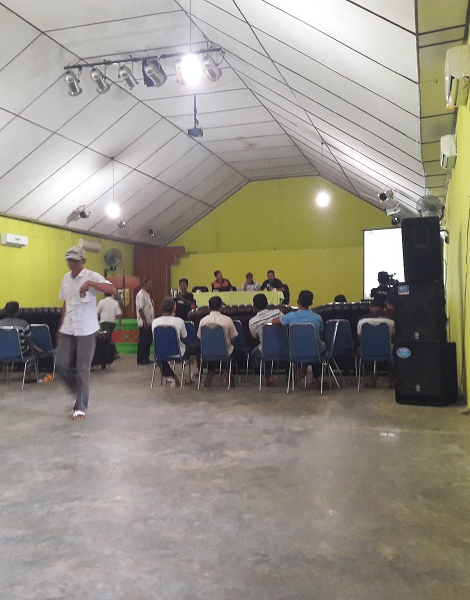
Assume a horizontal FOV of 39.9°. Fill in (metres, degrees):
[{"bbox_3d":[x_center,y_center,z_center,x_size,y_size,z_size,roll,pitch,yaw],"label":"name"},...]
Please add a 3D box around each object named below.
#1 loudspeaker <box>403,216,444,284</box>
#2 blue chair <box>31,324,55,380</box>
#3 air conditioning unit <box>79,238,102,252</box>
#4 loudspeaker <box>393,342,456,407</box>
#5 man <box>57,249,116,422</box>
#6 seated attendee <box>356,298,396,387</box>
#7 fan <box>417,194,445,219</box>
[{"bbox_3d":[2.074,-0.552,7.120,0.400,0.660,0.400,-3,-1,24],"label":"loudspeaker"},{"bbox_3d":[-2.803,0.772,9.823,0.450,0.860,0.550,-1,-1,17],"label":"blue chair"},{"bbox_3d":[-4.088,-1.522,18.250,0.220,0.290,0.880,-1,-1,17],"label":"air conditioning unit"},{"bbox_3d":[2.110,0.797,7.110,0.504,0.639,0.508,-1,-1,36],"label":"loudspeaker"},{"bbox_3d":[-1.487,0.306,6.450,0.560,1.690,0.450,-1,-1,7],"label":"man"},{"bbox_3d":[1.867,0.559,8.516,0.500,1.170,0.780,-1,-1,17],"label":"seated attendee"},{"bbox_3d":[3.978,-1.709,13.100,0.550,0.800,0.430,-1,-1,35],"label":"fan"}]

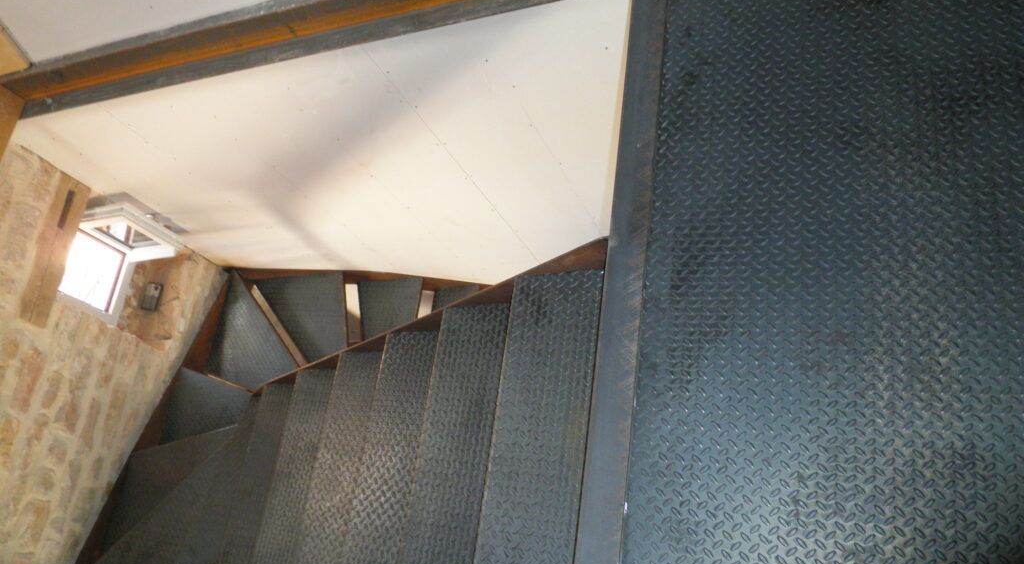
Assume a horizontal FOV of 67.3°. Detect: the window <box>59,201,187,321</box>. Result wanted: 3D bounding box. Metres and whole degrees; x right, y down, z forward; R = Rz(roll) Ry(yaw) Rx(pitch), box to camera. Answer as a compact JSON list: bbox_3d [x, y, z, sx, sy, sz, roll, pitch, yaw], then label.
[{"bbox_3d":[-2.174,-0.085,4.215,0.521,0.541,0.473,-6,63,23],"label":"window"}]

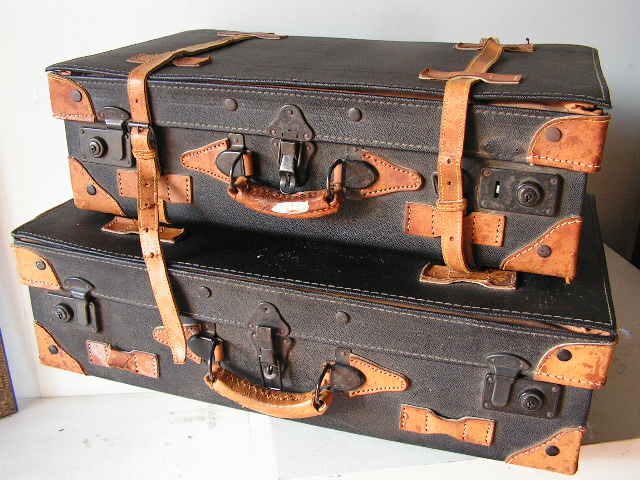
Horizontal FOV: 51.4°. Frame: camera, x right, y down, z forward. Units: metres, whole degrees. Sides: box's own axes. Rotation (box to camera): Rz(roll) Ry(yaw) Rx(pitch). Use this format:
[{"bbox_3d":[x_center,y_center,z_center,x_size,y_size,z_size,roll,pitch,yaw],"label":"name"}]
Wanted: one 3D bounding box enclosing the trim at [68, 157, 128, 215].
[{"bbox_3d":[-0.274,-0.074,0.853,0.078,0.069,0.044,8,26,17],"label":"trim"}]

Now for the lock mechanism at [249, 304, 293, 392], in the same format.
[{"bbox_3d":[-0.056,0.118,0.726,0.045,0.105,0.021,8,26,16],"label":"lock mechanism"}]

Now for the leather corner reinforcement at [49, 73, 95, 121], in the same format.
[{"bbox_3d":[-0.283,-0.167,0.778,0.058,0.056,0.032,8,27,18],"label":"leather corner reinforcement"}]

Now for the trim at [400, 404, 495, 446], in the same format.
[{"bbox_3d":[0.133,0.199,0.705,0.099,0.035,0.009,8,26,16],"label":"trim"}]

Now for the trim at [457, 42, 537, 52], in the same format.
[{"bbox_3d":[0.243,-0.273,0.925,0.109,0.014,0.039,8,26,17],"label":"trim"}]

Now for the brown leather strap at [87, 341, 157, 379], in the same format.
[{"bbox_3d":[-0.237,0.145,0.792,0.096,0.035,0.012,8,27,16],"label":"brown leather strap"}]

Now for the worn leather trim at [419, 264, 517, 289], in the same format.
[{"bbox_3d":[0.156,0.037,0.695,0.097,0.009,0.040,8,25,16],"label":"worn leather trim"}]

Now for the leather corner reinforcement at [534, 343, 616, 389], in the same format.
[{"bbox_3d":[0.237,0.110,0.622,0.062,0.051,0.032,8,27,16],"label":"leather corner reinforcement"}]

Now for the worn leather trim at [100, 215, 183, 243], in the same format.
[{"bbox_3d":[-0.204,-0.015,0.769,0.099,0.012,0.038,8,27,16],"label":"worn leather trim"}]

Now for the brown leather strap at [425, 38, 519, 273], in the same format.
[{"bbox_3d":[0.192,-0.124,0.828,0.056,0.196,0.407,8,25,17],"label":"brown leather strap"}]

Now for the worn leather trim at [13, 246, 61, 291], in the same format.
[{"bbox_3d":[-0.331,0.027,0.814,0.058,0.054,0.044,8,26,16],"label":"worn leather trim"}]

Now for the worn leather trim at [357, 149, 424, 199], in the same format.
[{"bbox_3d":[0.070,-0.065,0.702,0.078,0.056,0.006,8,26,17],"label":"worn leather trim"}]

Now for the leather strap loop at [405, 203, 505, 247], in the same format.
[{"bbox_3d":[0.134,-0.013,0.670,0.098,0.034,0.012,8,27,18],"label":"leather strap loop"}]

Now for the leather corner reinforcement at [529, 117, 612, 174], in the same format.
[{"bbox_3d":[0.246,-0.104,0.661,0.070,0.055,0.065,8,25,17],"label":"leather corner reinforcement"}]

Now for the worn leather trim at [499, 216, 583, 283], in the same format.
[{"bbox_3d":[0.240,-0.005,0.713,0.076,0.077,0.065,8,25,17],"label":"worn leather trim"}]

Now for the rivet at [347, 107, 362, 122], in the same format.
[{"bbox_3d":[0.035,-0.127,0.678,0.015,0.015,0.005,8,26,17],"label":"rivet"}]

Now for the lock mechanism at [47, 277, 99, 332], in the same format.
[{"bbox_3d":[-0.302,0.078,0.804,0.075,0.071,0.018,8,25,16],"label":"lock mechanism"}]

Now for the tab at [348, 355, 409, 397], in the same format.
[{"bbox_3d":[0.059,0.151,0.712,0.077,0.058,0.009,8,25,16],"label":"tab"}]

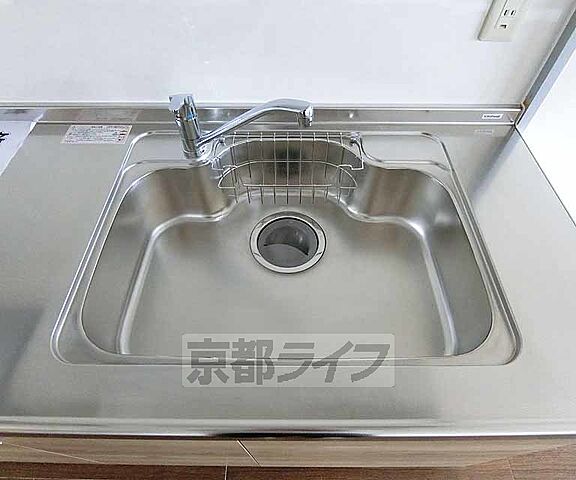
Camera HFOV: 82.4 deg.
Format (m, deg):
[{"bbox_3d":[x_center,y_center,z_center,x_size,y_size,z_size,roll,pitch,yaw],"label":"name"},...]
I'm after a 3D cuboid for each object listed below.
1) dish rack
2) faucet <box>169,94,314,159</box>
[{"bbox_3d":[0.001,-0.163,0.770,0.315,0.116,0.117,0,54,0],"label":"dish rack"},{"bbox_3d":[-0.088,-0.217,0.658,0.276,0.130,0.055,7,54,5],"label":"faucet"}]

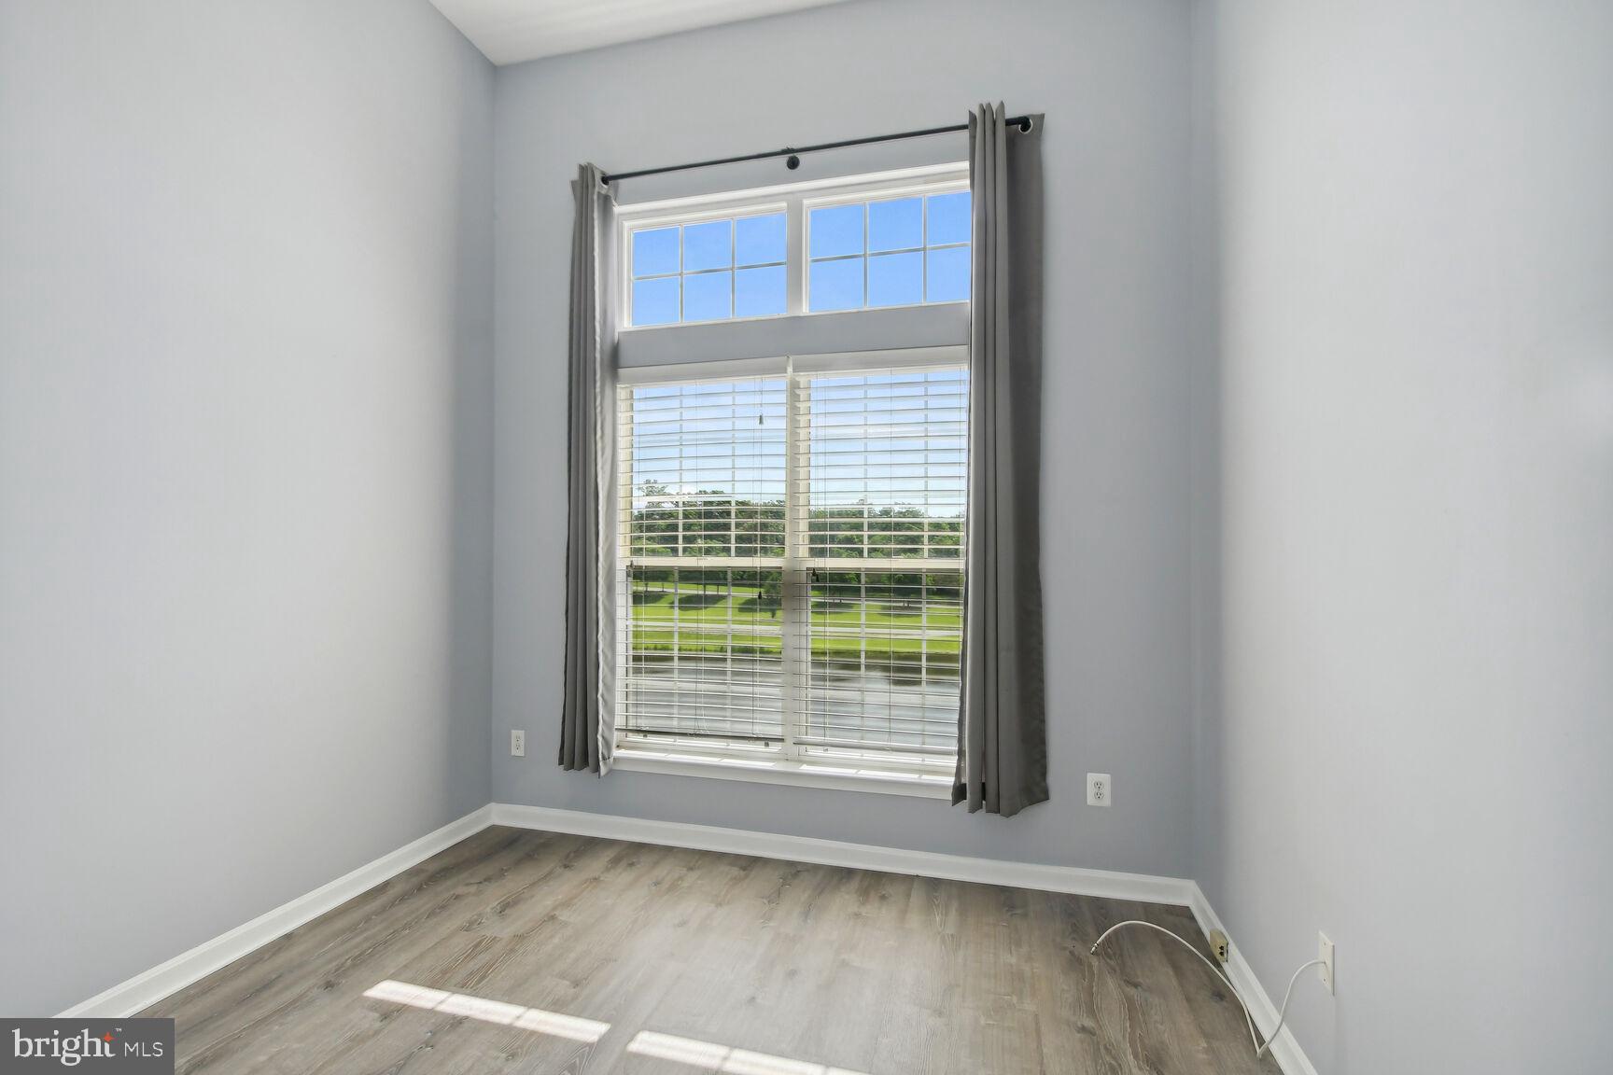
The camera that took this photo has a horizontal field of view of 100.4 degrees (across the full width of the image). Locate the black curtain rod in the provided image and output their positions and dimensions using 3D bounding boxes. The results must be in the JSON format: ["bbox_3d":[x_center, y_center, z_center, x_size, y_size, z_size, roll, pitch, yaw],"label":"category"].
[{"bbox_3d":[-0.080,-1.607,2.848,1.972,0.050,0.095,0,-1,14],"label":"black curtain rod"}]

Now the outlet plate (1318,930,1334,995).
[{"bbox_3d":[1.178,0.966,1.525,0.007,0.115,0.070,0,-1,14],"label":"outlet plate"}]

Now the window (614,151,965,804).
[{"bbox_3d":[-0.069,-0.253,2.932,1.638,2.525,0.110,0,-1,14],"label":"window"}]

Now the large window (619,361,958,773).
[{"bbox_3d":[-0.070,0.105,2.927,1.638,1.752,0.110,0,-1,14],"label":"large window"}]

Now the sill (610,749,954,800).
[{"bbox_3d":[-0.080,1.012,2.894,1.660,0.067,0.125,0,-1,14],"label":"sill"}]

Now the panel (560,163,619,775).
[{"bbox_3d":[-0.966,-0.302,3.016,0.270,2.722,0.120,0,-1,14],"label":"panel"}]

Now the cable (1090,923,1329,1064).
[{"bbox_3d":[1.078,1.165,1.960,0.408,0.390,0.805,0,-1,14],"label":"cable"}]

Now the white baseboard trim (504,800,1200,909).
[{"bbox_3d":[-0.037,1.318,2.839,3.010,0.101,0.018,0,-1,14],"label":"white baseboard trim"}]

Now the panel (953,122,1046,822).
[{"bbox_3d":[0.756,-0.302,2.588,0.330,2.722,0.120,0,-1,14],"label":"panel"}]

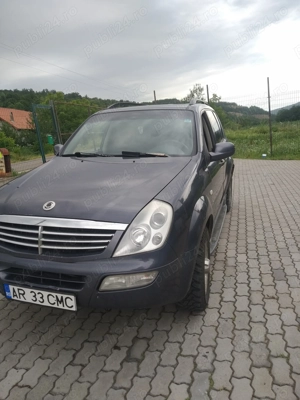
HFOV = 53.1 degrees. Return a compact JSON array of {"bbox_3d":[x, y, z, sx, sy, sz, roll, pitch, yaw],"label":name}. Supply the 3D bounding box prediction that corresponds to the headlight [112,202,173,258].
[{"bbox_3d":[-0.033,0.158,1.809,0.310,0.270,0.320,2,15,18],"label":"headlight"}]

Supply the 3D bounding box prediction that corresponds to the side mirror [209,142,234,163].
[{"bbox_3d":[0.733,-0.496,3.053,0.230,0.180,0.155,2,15,18],"label":"side mirror"}]

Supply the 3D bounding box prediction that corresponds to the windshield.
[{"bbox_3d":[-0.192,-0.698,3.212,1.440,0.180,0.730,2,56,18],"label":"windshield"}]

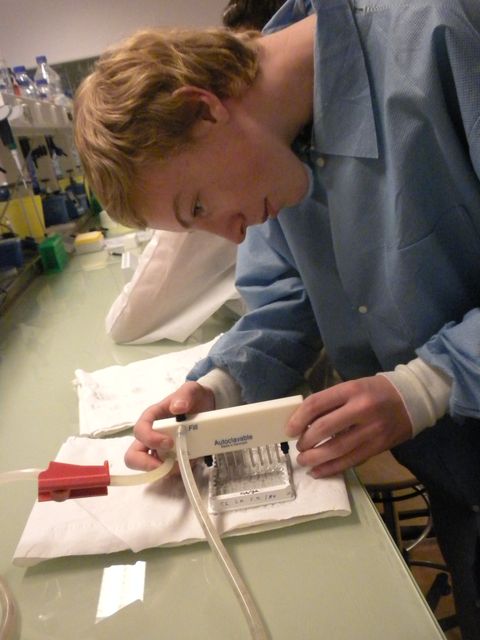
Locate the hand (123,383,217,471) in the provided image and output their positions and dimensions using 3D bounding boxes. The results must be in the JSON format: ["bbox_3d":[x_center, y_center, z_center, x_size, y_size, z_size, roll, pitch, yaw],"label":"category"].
[{"bbox_3d":[-0.074,0.118,0.742,0.112,0.092,0.082,-21,20,-34],"label":"hand"}]

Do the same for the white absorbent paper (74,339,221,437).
[{"bbox_3d":[-0.096,0.087,1.054,0.310,0.014,0.262,-14,17,-13],"label":"white absorbent paper"}]

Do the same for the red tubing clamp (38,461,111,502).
[{"bbox_3d":[-0.167,0.163,0.690,0.073,0.033,0.024,-10,16,-2],"label":"red tubing clamp"}]

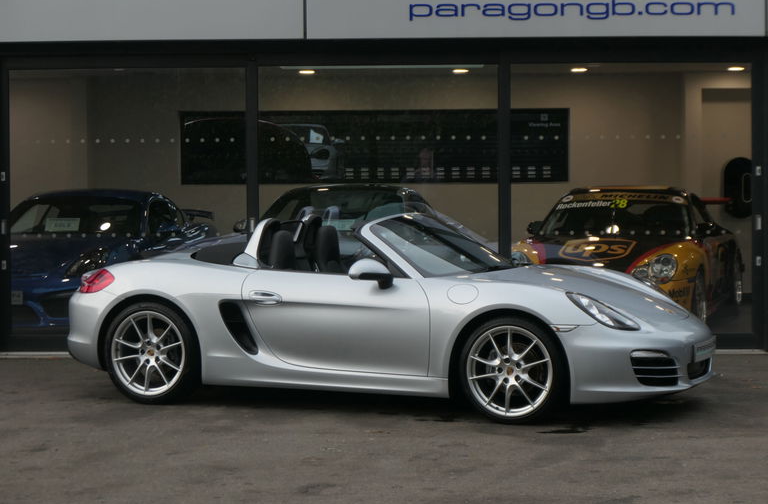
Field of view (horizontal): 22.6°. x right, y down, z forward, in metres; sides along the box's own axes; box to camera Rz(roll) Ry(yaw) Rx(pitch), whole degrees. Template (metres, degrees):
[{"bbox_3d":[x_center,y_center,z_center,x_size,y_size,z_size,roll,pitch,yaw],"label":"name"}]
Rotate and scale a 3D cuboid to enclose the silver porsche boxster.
[{"bbox_3d":[-0.035,0.365,12.810,4.375,1.250,1.890,1,3,23],"label":"silver porsche boxster"}]

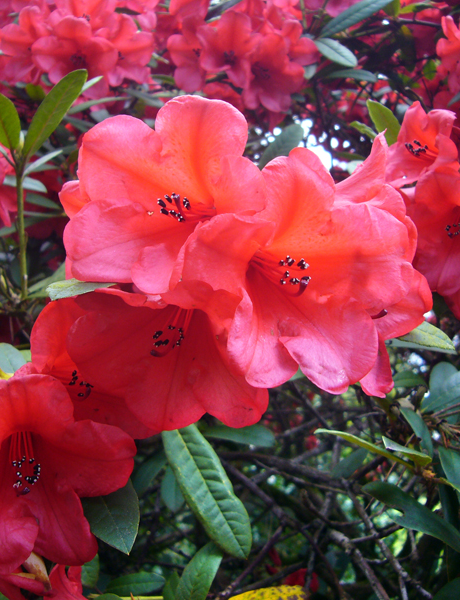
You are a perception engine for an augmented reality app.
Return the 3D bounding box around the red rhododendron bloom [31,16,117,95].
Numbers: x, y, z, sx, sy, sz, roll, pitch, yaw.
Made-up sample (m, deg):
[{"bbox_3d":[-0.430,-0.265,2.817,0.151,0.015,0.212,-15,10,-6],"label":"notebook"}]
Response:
[{"bbox_3d":[-0.196,-0.309,0.826,0.098,0.098,0.071,0,15,-5],"label":"red rhododendron bloom"}]

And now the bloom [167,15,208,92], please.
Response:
[{"bbox_3d":[-0.044,-0.263,0.690,0.052,0.075,0.045,4,4,20],"label":"bloom"}]

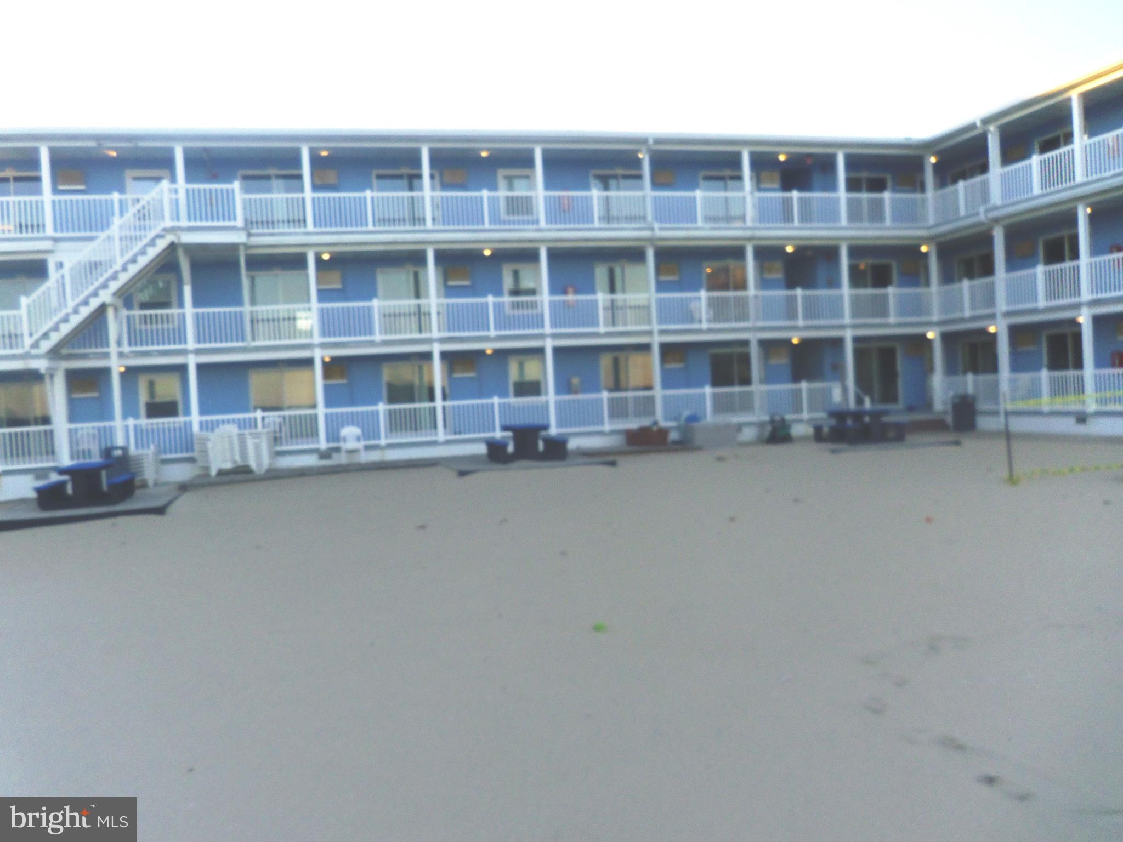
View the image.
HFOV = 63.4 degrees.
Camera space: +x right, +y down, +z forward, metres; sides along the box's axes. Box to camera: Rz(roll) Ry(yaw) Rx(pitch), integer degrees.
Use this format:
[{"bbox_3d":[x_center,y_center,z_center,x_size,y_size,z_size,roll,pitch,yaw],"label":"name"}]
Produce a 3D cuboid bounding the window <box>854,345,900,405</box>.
[{"bbox_3d":[10.086,-1.461,29.090,1.750,1.970,0.100,-4,3,-14],"label":"window"}]

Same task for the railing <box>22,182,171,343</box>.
[{"bbox_3d":[-10.306,-3.533,20.172,3.117,3.538,0.120,-3,2,-14],"label":"railing"}]

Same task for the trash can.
[{"bbox_3d":[10.655,-0.209,24.087,0.581,1.000,0.581,-3,2,-14],"label":"trash can"}]

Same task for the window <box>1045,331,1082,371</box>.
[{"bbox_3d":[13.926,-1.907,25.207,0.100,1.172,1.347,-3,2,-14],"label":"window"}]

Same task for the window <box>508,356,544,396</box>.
[{"bbox_3d":[-0.990,-1.232,26.006,1.026,1.275,0.100,-3,2,-14],"label":"window"}]

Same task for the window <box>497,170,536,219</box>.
[{"bbox_3d":[-1.293,-6.489,25.990,1.060,1.340,0.100,-4,3,-14],"label":"window"}]

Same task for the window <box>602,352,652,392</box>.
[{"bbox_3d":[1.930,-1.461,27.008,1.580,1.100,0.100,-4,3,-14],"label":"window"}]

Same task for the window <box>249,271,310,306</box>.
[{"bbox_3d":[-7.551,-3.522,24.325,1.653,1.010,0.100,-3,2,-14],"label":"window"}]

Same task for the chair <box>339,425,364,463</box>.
[{"bbox_3d":[-5.241,0.569,22.657,0.560,0.890,0.580,-4,3,-14],"label":"chair"}]

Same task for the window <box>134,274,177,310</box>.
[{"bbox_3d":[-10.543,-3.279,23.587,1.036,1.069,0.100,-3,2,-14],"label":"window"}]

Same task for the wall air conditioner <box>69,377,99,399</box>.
[{"bbox_3d":[-12.287,-0.858,23.385,0.710,0.520,0.120,-4,3,-14],"label":"wall air conditioner"}]

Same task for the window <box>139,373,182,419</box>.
[{"bbox_3d":[-10.456,-0.621,23.669,1.019,1.293,0.100,-3,2,-14],"label":"window"}]

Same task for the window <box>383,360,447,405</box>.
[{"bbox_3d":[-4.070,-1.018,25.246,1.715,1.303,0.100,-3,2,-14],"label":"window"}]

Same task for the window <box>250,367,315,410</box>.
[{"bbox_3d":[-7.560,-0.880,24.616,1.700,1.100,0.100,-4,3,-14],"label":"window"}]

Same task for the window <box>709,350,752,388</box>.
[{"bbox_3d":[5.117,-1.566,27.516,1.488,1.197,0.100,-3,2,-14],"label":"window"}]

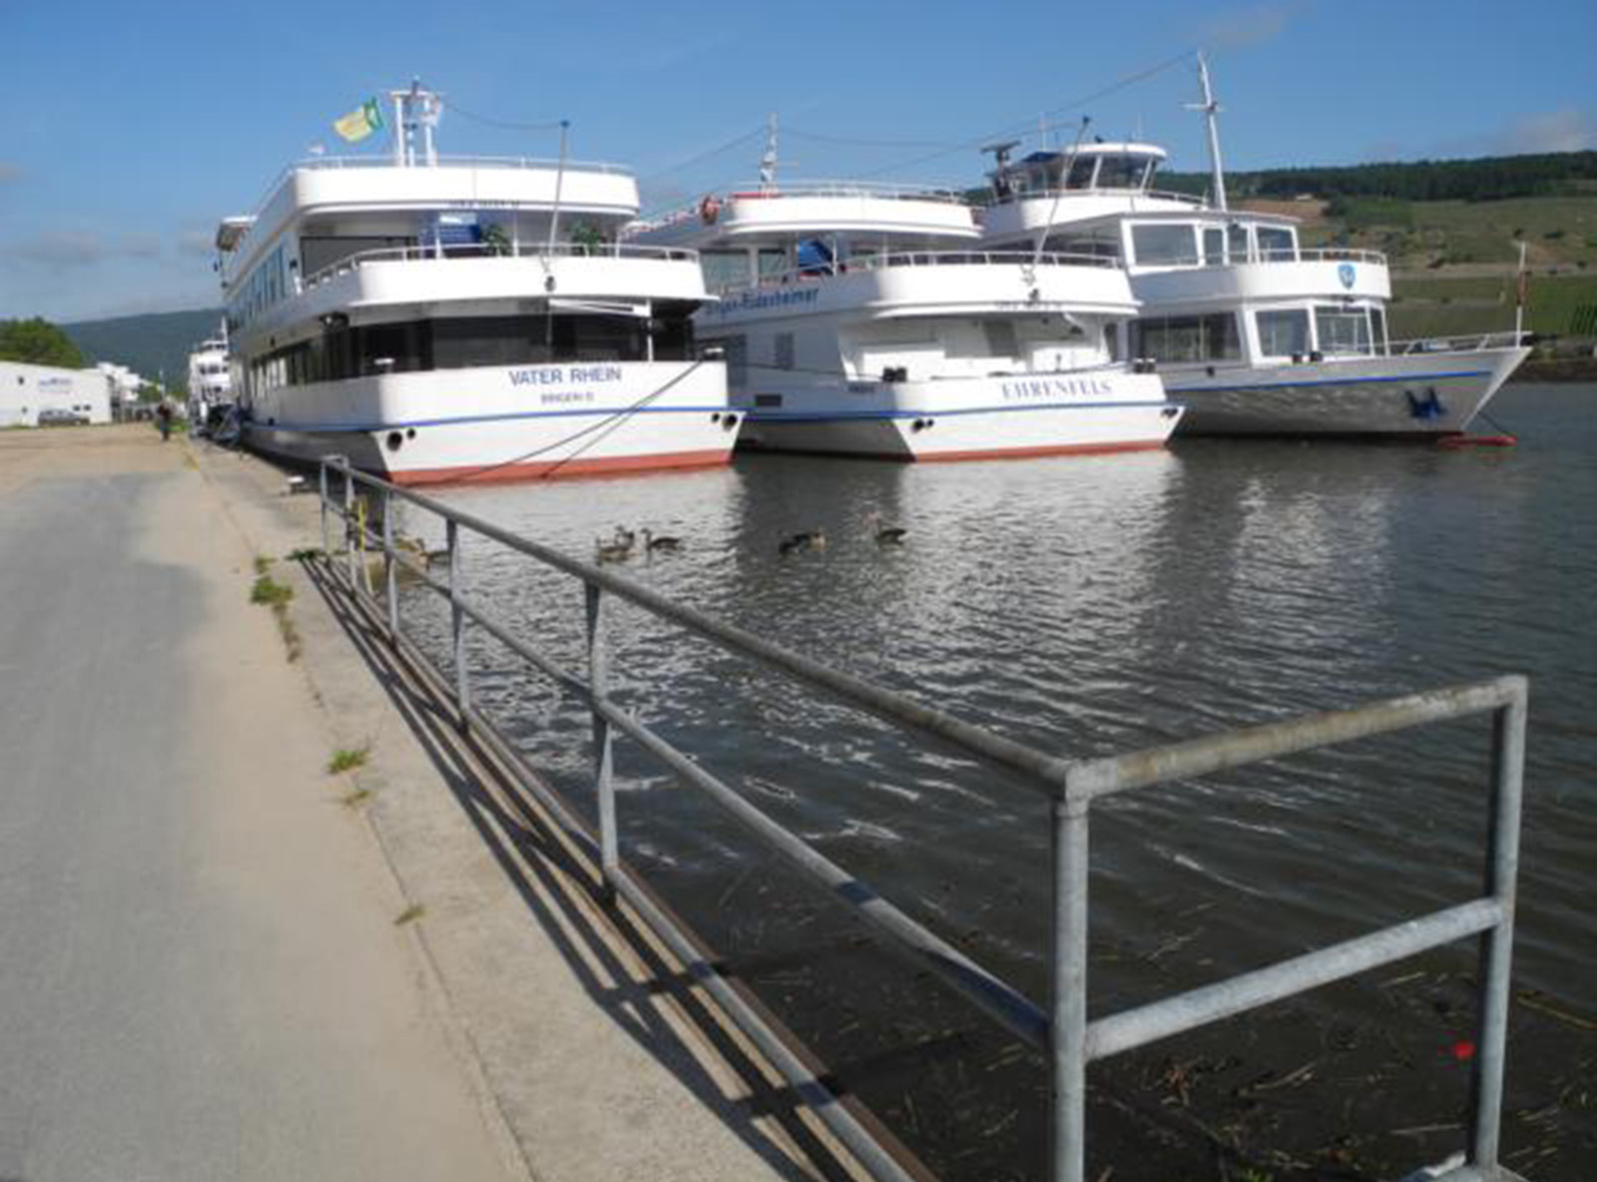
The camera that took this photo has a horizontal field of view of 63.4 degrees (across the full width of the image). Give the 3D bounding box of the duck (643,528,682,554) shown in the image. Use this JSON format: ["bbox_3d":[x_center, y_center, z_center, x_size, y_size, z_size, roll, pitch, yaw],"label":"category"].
[{"bbox_3d":[-1.646,-0.611,15.588,0.460,0.270,0.190,-2,9,-6],"label":"duck"}]

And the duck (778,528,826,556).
[{"bbox_3d":[0.049,-0.581,15.140,0.520,0.280,0.210,-1,9,0],"label":"duck"}]

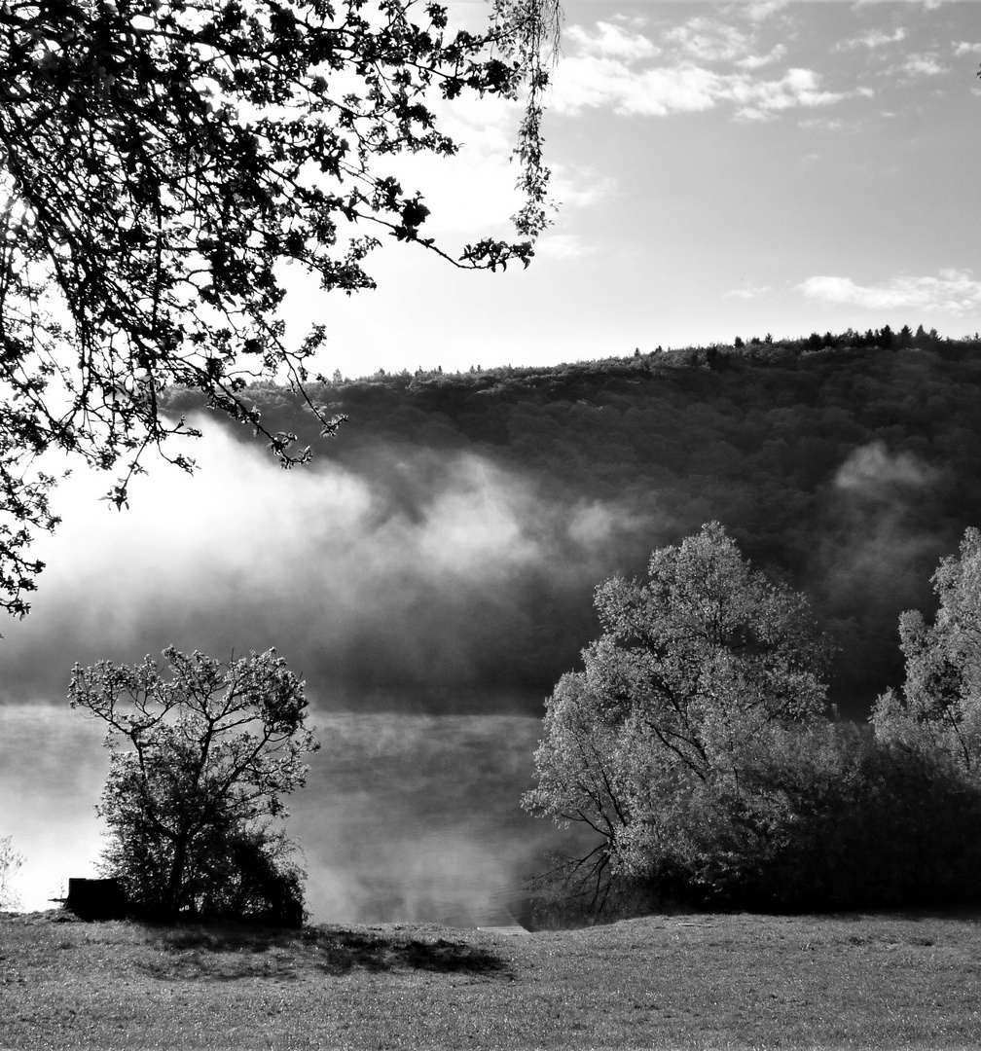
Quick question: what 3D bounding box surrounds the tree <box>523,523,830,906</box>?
[{"bbox_3d":[5.300,5.200,31.000,8.600,10.200,7.800,0,-9,0],"label":"tree"}]

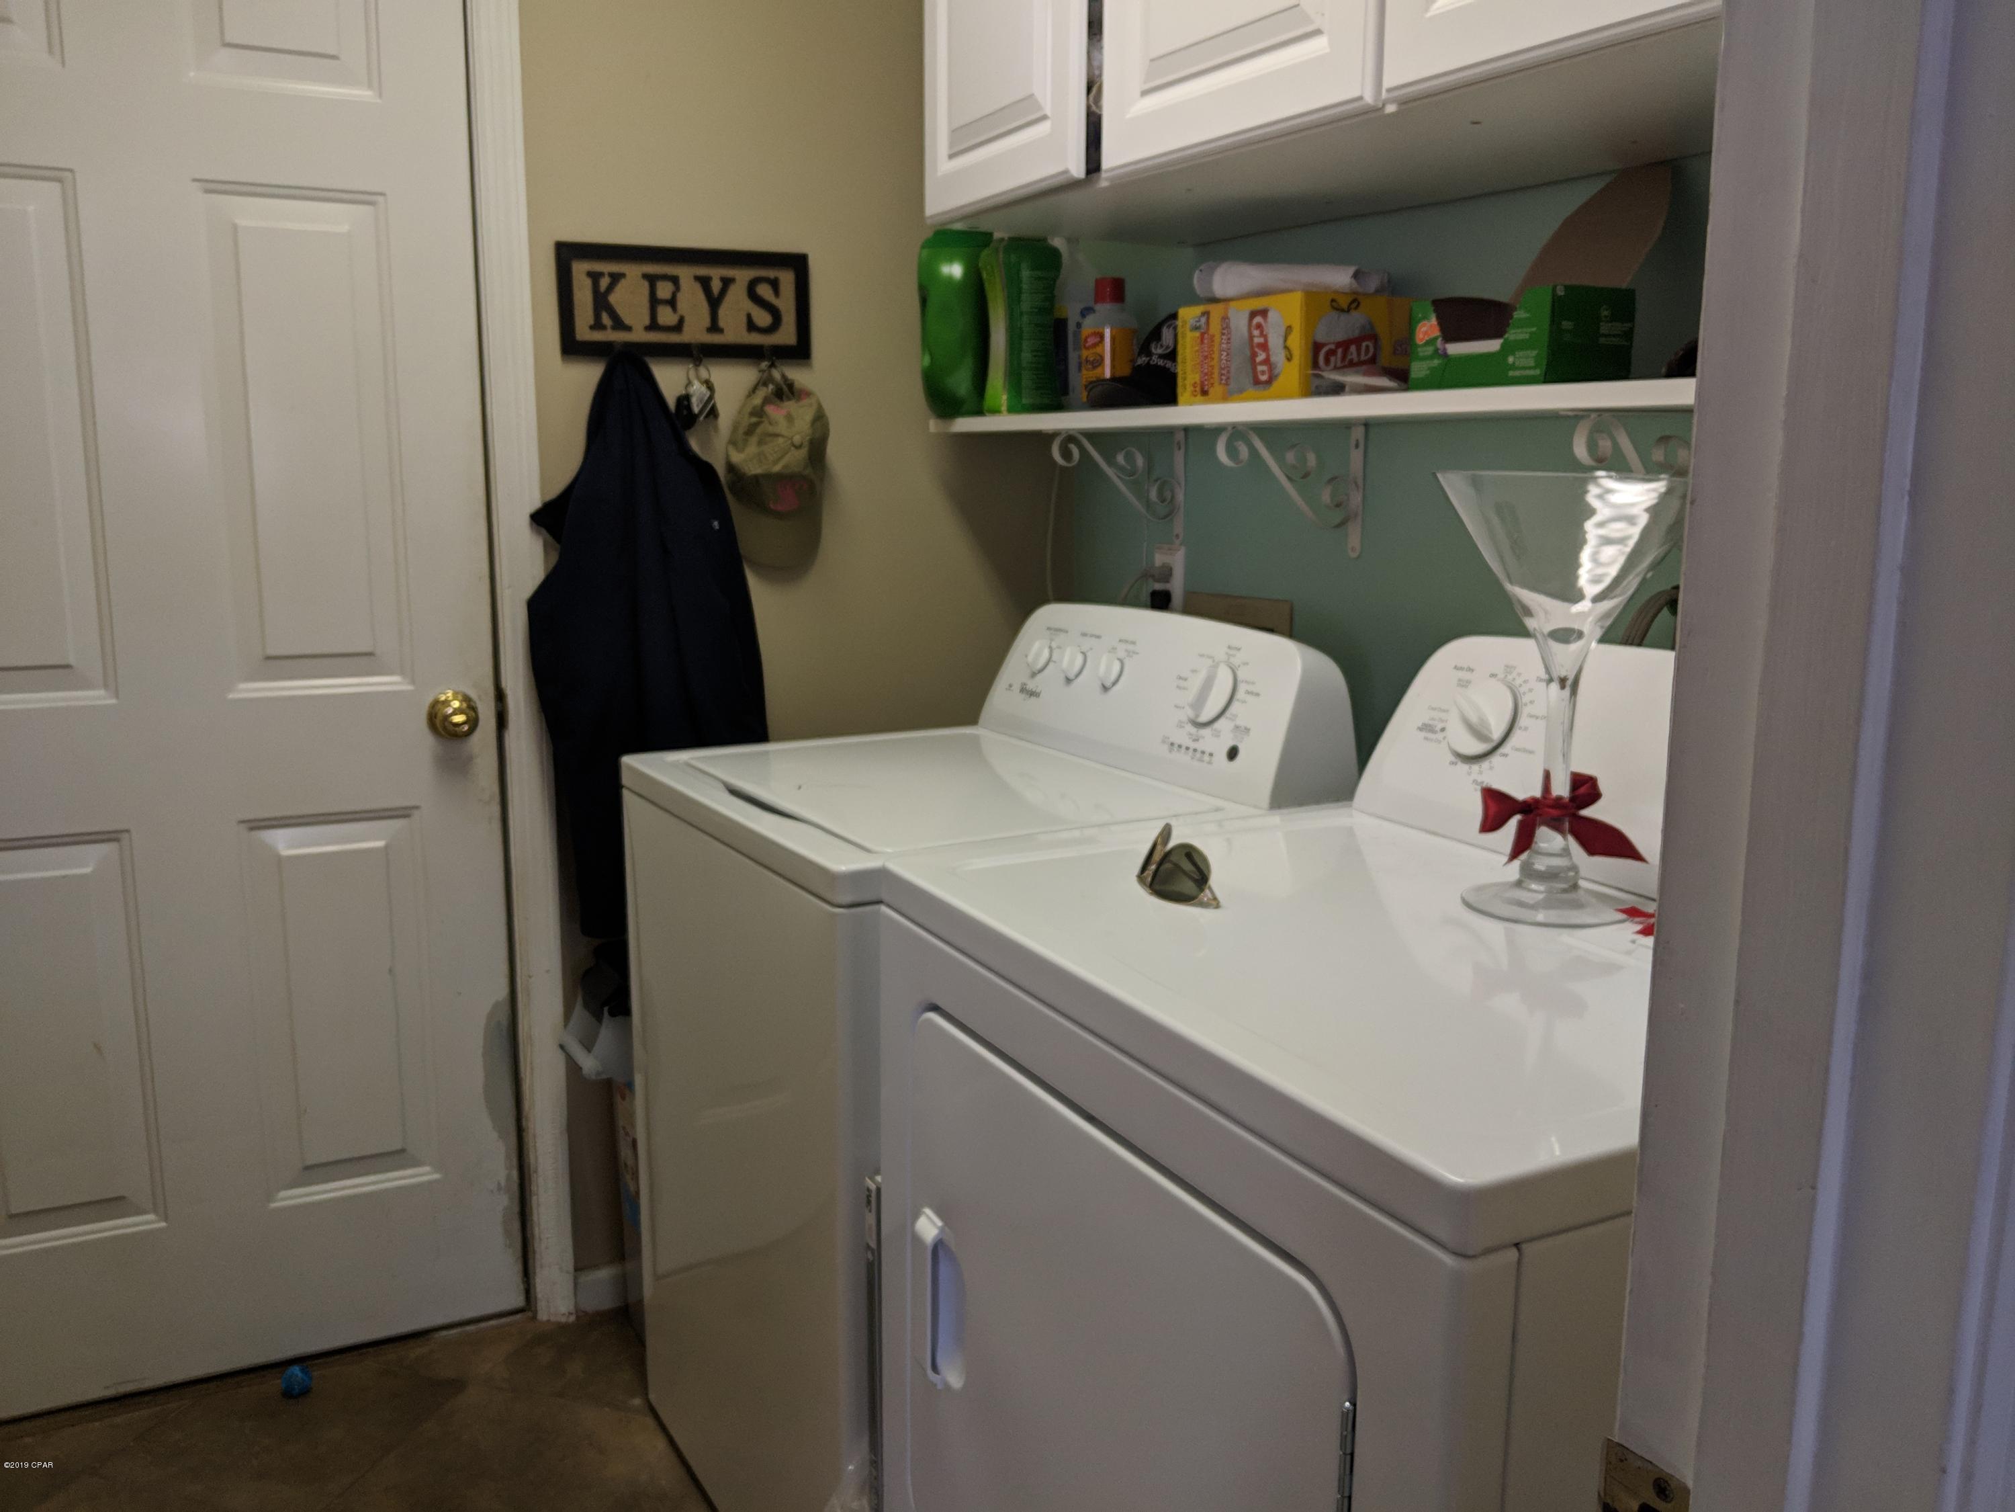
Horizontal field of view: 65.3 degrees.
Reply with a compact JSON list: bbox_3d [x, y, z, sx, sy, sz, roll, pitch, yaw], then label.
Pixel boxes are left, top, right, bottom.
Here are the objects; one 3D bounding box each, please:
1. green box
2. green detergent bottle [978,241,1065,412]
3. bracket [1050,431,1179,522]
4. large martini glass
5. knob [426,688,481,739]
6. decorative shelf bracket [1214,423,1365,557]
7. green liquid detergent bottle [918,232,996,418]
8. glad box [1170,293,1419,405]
[{"bbox_3d":[0.468,-0.380,1.447,0.098,0.082,0.177,-5,11,-27],"label":"green box"},{"bbox_3d":[0.020,-0.623,2.300,0.112,0.252,0.085,-5,11,-27],"label":"green detergent bottle"},{"bbox_3d":[0.153,-0.382,2.264,0.221,0.164,0.024,-5,11,-27],"label":"bracket"},{"bbox_3d":[0.455,-0.052,1.284,0.224,0.354,0.224,-5,11,-27],"label":"large martini glass"},{"bbox_3d":[-0.765,-0.057,2.169,0.067,0.067,0.060,-5,11,-27],"label":"knob"},{"bbox_3d":[0.337,-0.322,1.911,0.217,0.163,0.024,-5,11,-27],"label":"decorative shelf bracket"},{"bbox_3d":[-0.066,-0.651,2.386,0.100,0.273,0.120,-5,11,-27],"label":"green liquid detergent bottle"},{"bbox_3d":[0.322,-0.456,1.787,0.151,0.110,0.234,-5,11,-27],"label":"glad box"}]

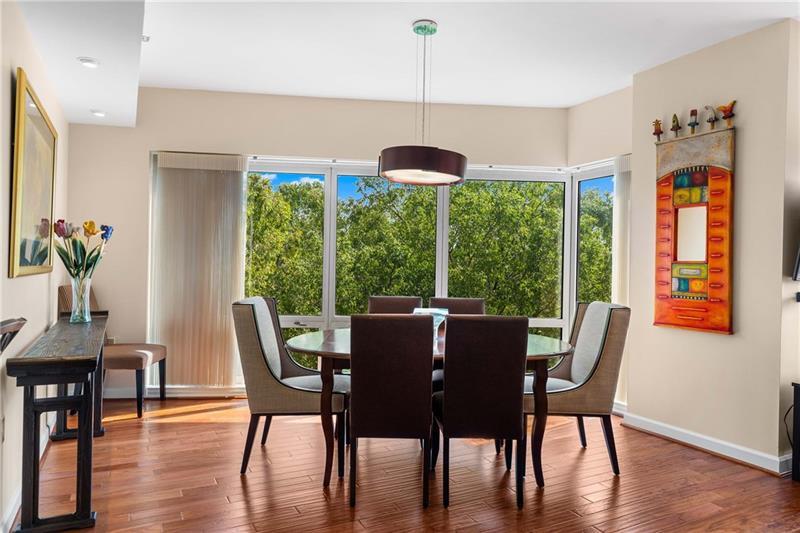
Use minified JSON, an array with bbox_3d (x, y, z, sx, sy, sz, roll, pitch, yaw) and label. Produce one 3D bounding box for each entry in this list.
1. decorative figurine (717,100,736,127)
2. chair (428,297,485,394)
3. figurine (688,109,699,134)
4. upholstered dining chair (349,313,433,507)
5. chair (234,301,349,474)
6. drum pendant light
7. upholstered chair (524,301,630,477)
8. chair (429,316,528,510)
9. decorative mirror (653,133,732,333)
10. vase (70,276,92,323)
[{"bbox_3d":[2.207,-1.031,3.600,0.075,0.180,0.125,1,0,-27],"label":"decorative figurine"},{"bbox_3d":[0.440,0.757,3.860,0.445,1.000,0.630,1,0,-1],"label":"chair"},{"bbox_3d":[2.038,-1.003,3.700,0.055,0.171,0.068,1,0,-27],"label":"figurine"},{"bbox_3d":[-0.065,0.747,2.970,0.440,1.000,0.640,1,0,-2],"label":"upholstered dining chair"},{"bbox_3d":[-0.660,0.729,3.445,0.660,1.015,0.580,1,0,-2],"label":"chair"},{"bbox_3d":[0.157,-1.092,3.560,0.585,1.040,0.585,1,0,0],"label":"drum pendant light"},{"bbox_3d":[1.022,0.733,3.393,0.680,1.020,0.560,1,0,-5],"label":"upholstered chair"},{"bbox_3d":[0.434,0.740,2.928,0.485,0.985,0.600,1,0,-1],"label":"chair"},{"bbox_3d":[2.042,-0.231,3.713,0.040,1.338,0.568,1,0,-27],"label":"decorative mirror"},{"bbox_3d":[-2.252,0.237,3.770,0.152,0.315,0.152,1,0,0],"label":"vase"}]

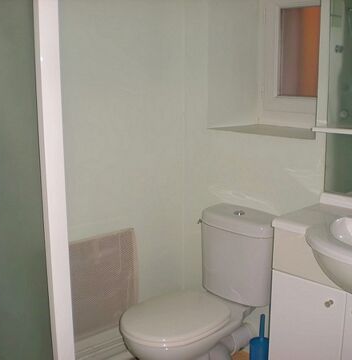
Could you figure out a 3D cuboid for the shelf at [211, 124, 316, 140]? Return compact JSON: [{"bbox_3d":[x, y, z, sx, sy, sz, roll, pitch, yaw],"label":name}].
[{"bbox_3d":[0.517,-0.228,2.579,0.392,0.030,0.627,-11,15,-43],"label":"shelf"}]

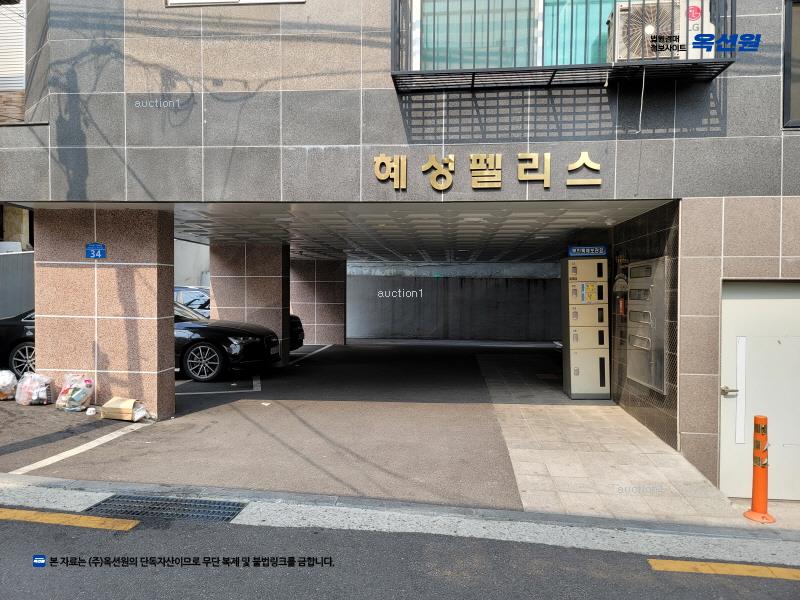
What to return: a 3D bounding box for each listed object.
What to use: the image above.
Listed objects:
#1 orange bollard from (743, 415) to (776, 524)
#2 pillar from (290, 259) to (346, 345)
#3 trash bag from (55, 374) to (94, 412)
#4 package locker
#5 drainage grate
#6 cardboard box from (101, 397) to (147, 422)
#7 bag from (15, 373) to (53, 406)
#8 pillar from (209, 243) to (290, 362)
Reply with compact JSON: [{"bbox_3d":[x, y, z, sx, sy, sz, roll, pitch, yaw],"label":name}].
[{"bbox_3d":[2.720,1.265,4.360,0.245,0.765,0.245,0,1,5],"label":"orange bollard"},{"bbox_3d":[-2.260,0.064,16.260,1.500,2.360,0.450,0,1,5],"label":"pillar"},{"bbox_3d":[-3.487,0.993,6.200,0.390,0.370,0.320,0,1,5],"label":"trash bag"},{"bbox_3d":[2.700,0.414,8.400,0.540,1.960,0.500,0,1,3],"label":"package locker"},{"bbox_3d":[-1.680,1.525,4.190,1.050,0.050,0.370,0,1,5],"label":"drainage grate"},{"bbox_3d":[-2.975,1.155,6.150,0.380,0.165,0.320,0,1,5],"label":"cardboard box"},{"bbox_3d":[-3.977,0.969,6.270,0.380,0.360,0.320,0,1,5],"label":"bag"},{"bbox_3d":[-2.860,0.083,11.050,1.390,2.290,0.450,0,1,5],"label":"pillar"}]

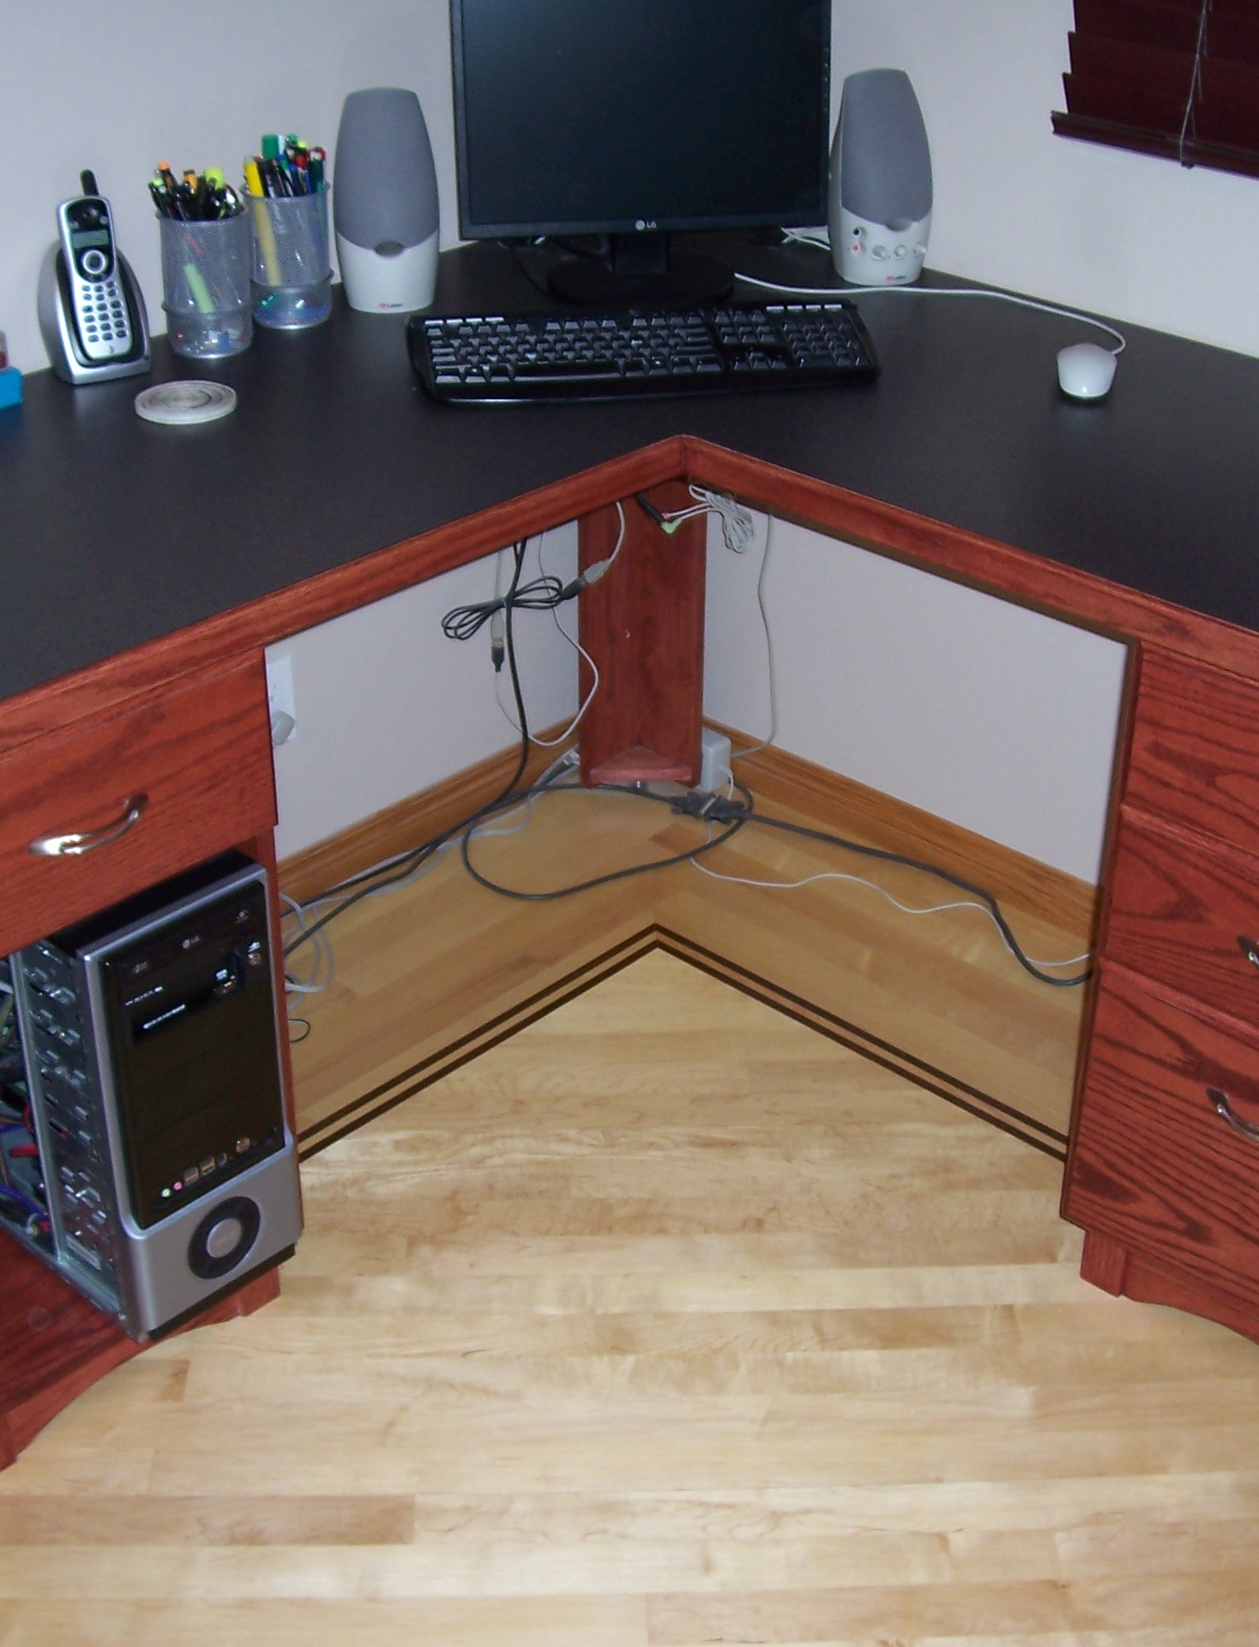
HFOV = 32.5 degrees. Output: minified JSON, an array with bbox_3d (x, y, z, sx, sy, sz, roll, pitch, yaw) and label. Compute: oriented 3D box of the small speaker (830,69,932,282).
[{"bbox_3d":[0.273,-0.717,2.399,0.110,0.212,0.106,-5,31,-9],"label":"small speaker"}]

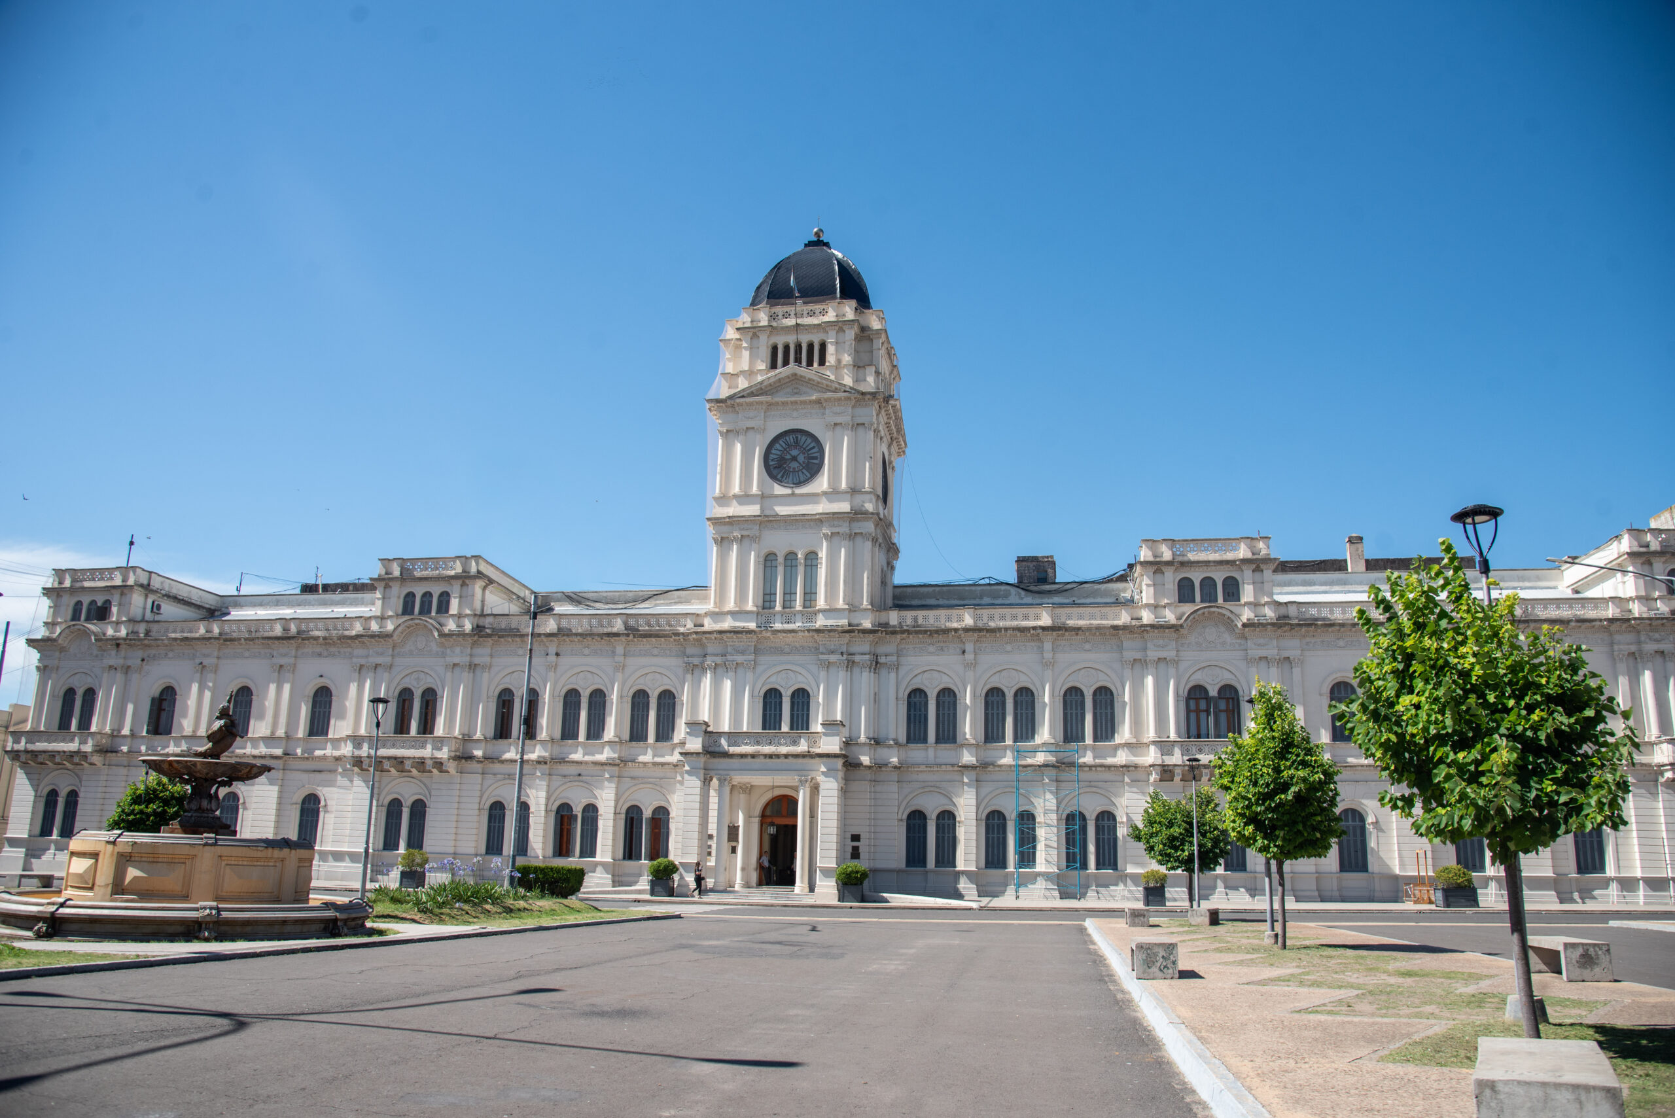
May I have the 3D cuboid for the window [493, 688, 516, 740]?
[{"bbox_3d":[-17.413,8.093,58.373,1.084,2.661,0.250,-1,-14,8],"label":"window"}]

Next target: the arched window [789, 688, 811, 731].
[{"bbox_3d":[-1.888,7.833,55.885,1.025,2.704,0.250,-1,-14,8],"label":"arched window"}]

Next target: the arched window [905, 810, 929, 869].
[{"bbox_3d":[4.000,14.151,56.434,1.120,2.850,0.280,-1,-13,10],"label":"arched window"}]

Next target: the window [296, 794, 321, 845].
[{"bbox_3d":[-27.604,13.667,58.245,1.200,2.800,0.300,-1,-15,10],"label":"window"}]

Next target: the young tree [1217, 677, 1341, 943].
[{"bbox_3d":[8.608,4.968,21.800,2.500,5.100,2.500,-1,-15,10],"label":"young tree"}]

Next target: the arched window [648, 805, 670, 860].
[{"bbox_3d":[-9.378,14.449,58.856,1.120,2.850,0.280,-1,-13,10],"label":"arched window"}]

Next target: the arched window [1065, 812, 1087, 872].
[{"bbox_3d":[11.742,13.905,55.066,1.120,2.850,0.280,-1,-13,10],"label":"arched window"}]

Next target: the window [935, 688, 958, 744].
[{"bbox_3d":[5.262,7.563,53.785,1.080,2.700,0.300,-1,-15,10],"label":"window"}]

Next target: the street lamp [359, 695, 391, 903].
[{"bbox_3d":[-12.287,6.362,29.408,0.570,5.500,0.570,-1,-13,10],"label":"street lamp"}]

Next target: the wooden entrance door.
[{"bbox_3d":[-2.668,13.781,54.754,2.286,4.334,0.350,-1,-14,8],"label":"wooden entrance door"}]

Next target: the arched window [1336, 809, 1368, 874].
[{"bbox_3d":[23.745,12.976,51.462,1.360,2.920,0.300,-1,-14,10],"label":"arched window"}]

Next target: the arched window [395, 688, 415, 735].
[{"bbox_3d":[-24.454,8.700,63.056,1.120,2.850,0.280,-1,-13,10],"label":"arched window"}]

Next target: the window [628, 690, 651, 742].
[{"bbox_3d":[-10.695,8.465,60.452,1.120,2.850,0.280,-1,-13,10],"label":"window"}]

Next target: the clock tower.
[{"bbox_3d":[-1.390,-8.075,66.977,9.600,26.600,9.600,-1,-13,10],"label":"clock tower"}]

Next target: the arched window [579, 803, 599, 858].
[{"bbox_3d":[-13.228,14.486,59.577,1.120,2.850,0.280,-1,-13,10],"label":"arched window"}]

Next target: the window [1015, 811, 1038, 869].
[{"bbox_3d":[8.958,13.359,53.103,0.982,2.675,0.250,-1,-14,8],"label":"window"}]

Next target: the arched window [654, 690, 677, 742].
[{"bbox_3d":[-8.669,7.912,56.266,1.050,2.600,0.300,-1,-15,10],"label":"arched window"}]

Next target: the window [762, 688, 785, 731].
[{"bbox_3d":[-3.146,7.656,54.789,1.060,2.690,0.300,-1,-15,10],"label":"window"}]

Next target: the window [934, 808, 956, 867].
[{"bbox_3d":[5.057,13.119,52.316,1.000,2.700,0.300,-1,-15,10],"label":"window"}]

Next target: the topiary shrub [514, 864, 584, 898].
[{"bbox_3d":[-10.812,12.301,42.651,2.650,1.150,1.400,-1,-14,8],"label":"topiary shrub"}]

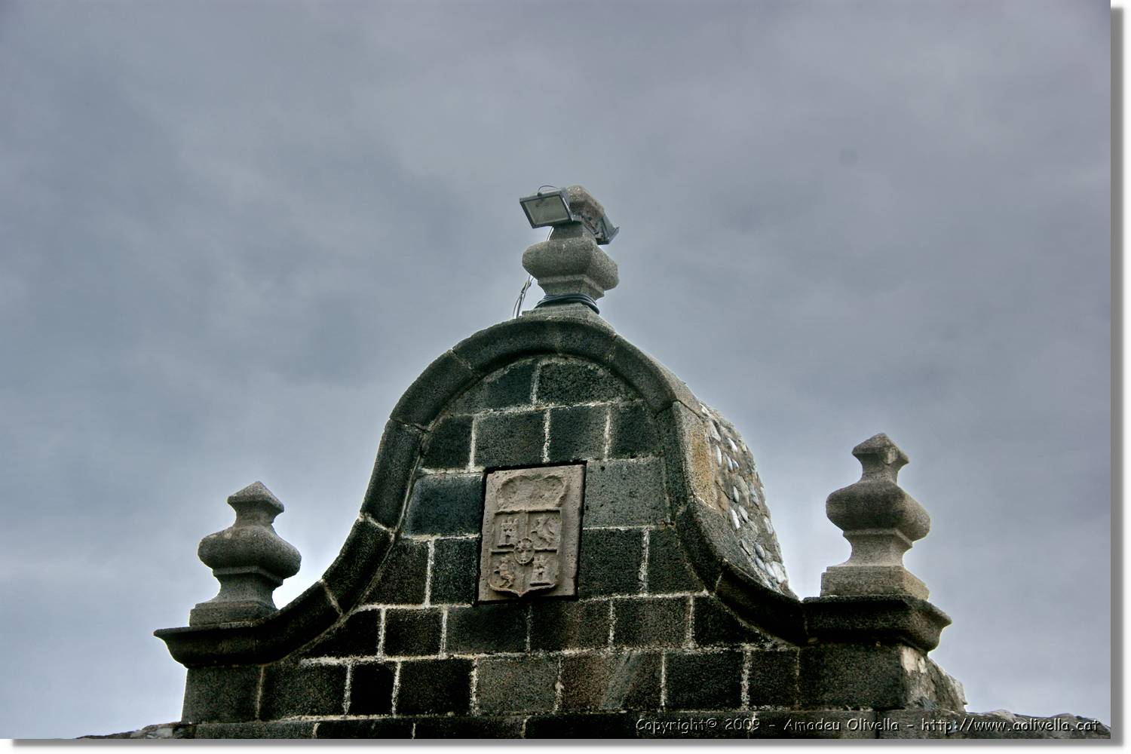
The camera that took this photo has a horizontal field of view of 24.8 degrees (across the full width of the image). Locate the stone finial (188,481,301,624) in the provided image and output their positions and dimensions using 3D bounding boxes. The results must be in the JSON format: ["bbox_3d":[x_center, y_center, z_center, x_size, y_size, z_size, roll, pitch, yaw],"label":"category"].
[{"bbox_3d":[-1.730,0.995,14.174,0.431,0.879,0.431,-5,-20,25],"label":"stone finial"}]

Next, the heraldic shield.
[{"bbox_3d":[-0.156,0.817,13.255,0.547,0.679,0.106,-5,-20,25],"label":"heraldic shield"}]

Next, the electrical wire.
[{"bbox_3d":[-0.181,-0.577,14.212,0.274,0.452,0.125,-5,-20,25],"label":"electrical wire"}]

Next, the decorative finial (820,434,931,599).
[{"bbox_3d":[1.537,0.691,12.634,0.431,0.879,0.431,-5,-20,25],"label":"decorative finial"}]

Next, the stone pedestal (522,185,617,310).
[{"bbox_3d":[0.043,-0.642,13.873,0.431,0.841,0.431,-5,-20,25],"label":"stone pedestal"}]

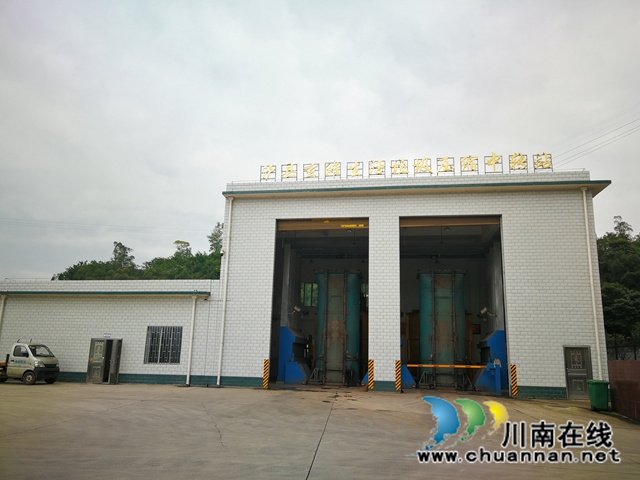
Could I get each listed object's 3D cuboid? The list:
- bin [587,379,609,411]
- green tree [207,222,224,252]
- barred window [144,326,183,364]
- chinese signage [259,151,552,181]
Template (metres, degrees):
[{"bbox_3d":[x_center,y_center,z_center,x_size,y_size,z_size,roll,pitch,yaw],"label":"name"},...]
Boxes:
[{"bbox_3d":[10.370,5.776,18.594,0.575,1.020,0.700,-2,-12,18],"label":"bin"},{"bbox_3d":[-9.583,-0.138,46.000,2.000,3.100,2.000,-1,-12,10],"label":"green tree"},{"bbox_3d":[-7.692,5.199,24.617,1.868,1.814,0.120,-1,-12,10],"label":"barred window"},{"bbox_3d":[3.916,-3.557,24.545,14.107,0.930,0.150,-1,-12,10],"label":"chinese signage"}]

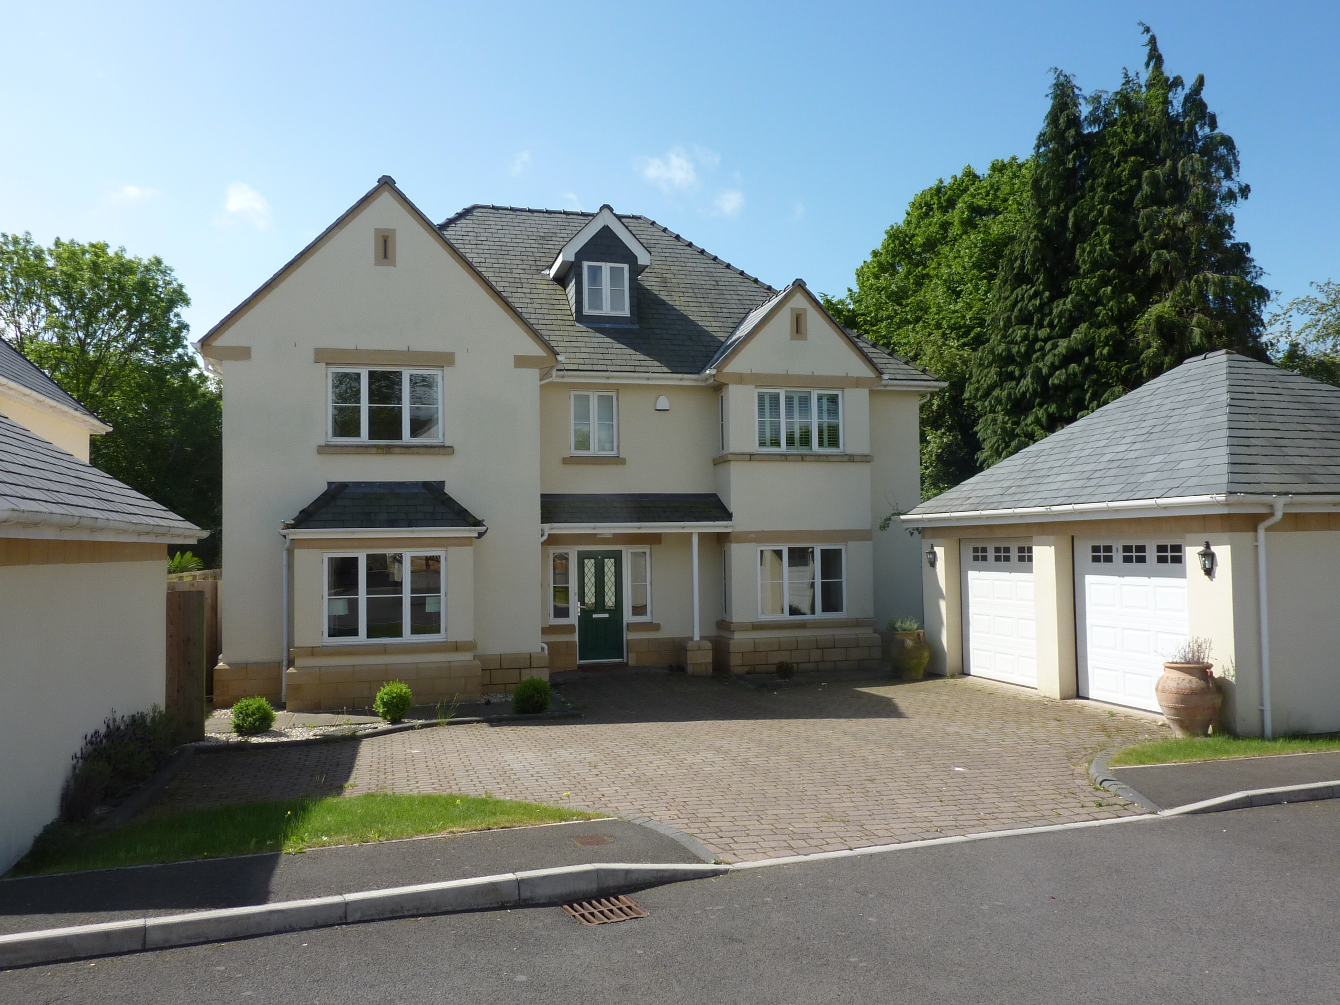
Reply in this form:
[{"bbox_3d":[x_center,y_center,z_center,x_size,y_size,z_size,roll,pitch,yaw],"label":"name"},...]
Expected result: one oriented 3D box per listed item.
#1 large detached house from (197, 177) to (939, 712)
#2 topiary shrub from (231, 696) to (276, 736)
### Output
[{"bbox_3d":[-1.854,-1.731,21.183,13.150,9.930,11.850,0,-2,-15],"label":"large detached house"},{"bbox_3d":[-5.161,2.603,12.485,0.560,0.478,0.560,0,-3,-22],"label":"topiary shrub"}]

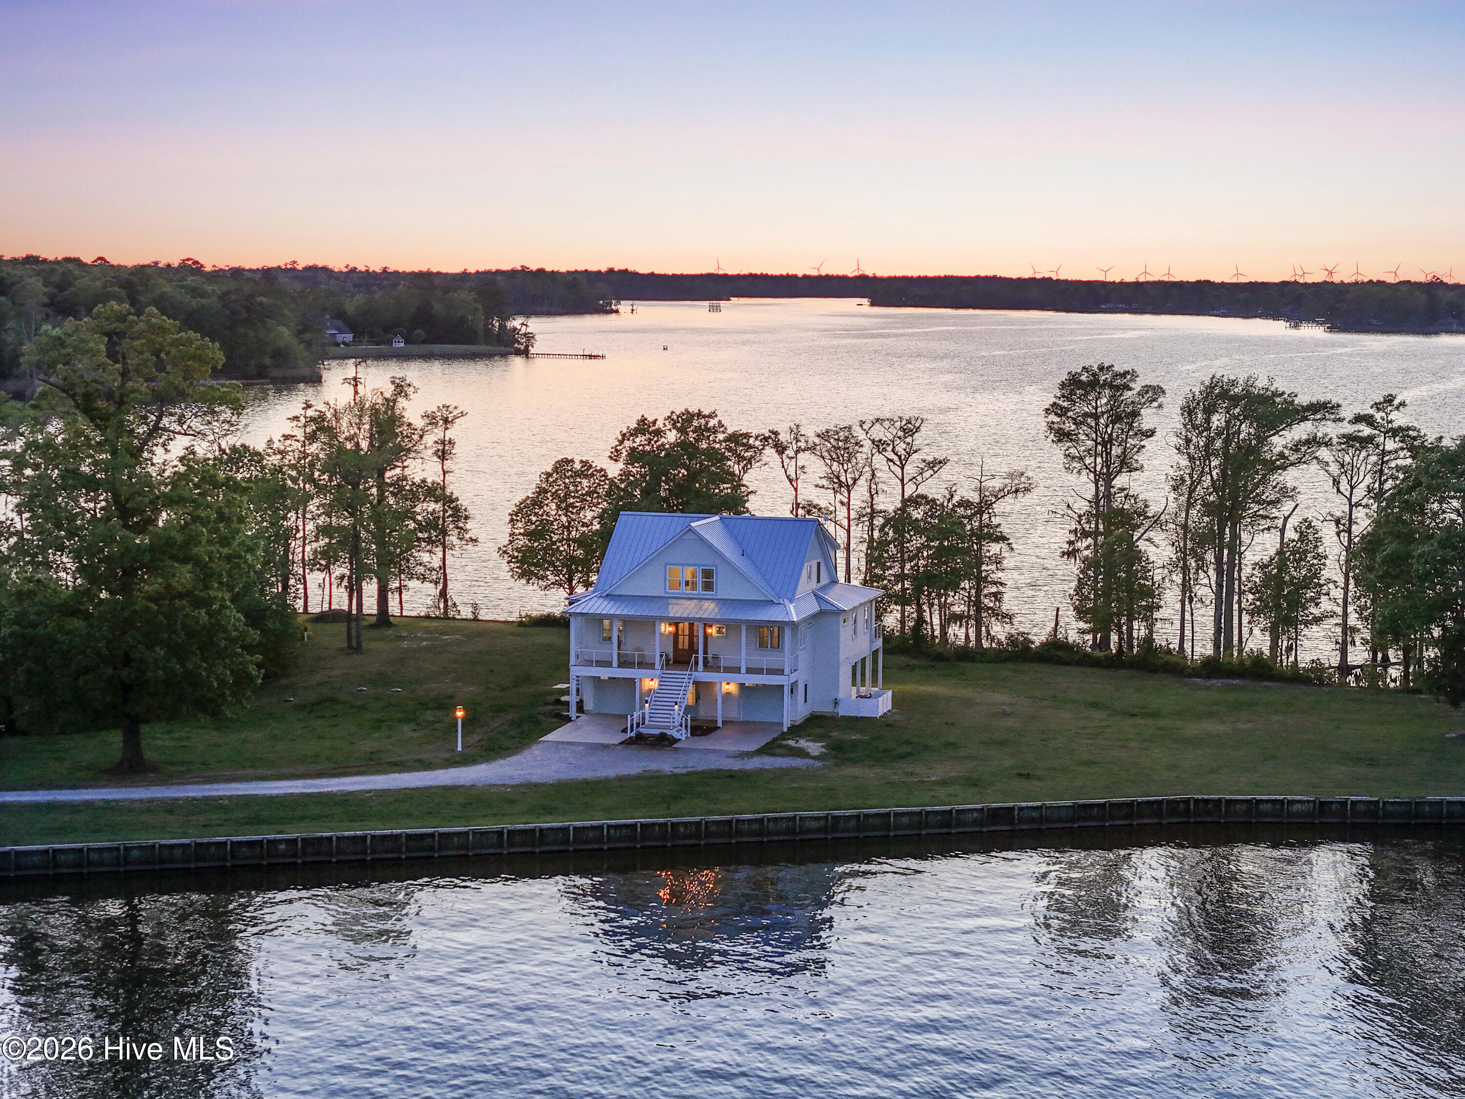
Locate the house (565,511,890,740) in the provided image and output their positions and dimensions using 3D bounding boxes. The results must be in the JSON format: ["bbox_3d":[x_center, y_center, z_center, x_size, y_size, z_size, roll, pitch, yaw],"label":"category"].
[{"bbox_3d":[-1.032,3.958,177.431,18.600,11.700,20.700,2,6,15],"label":"house"}]

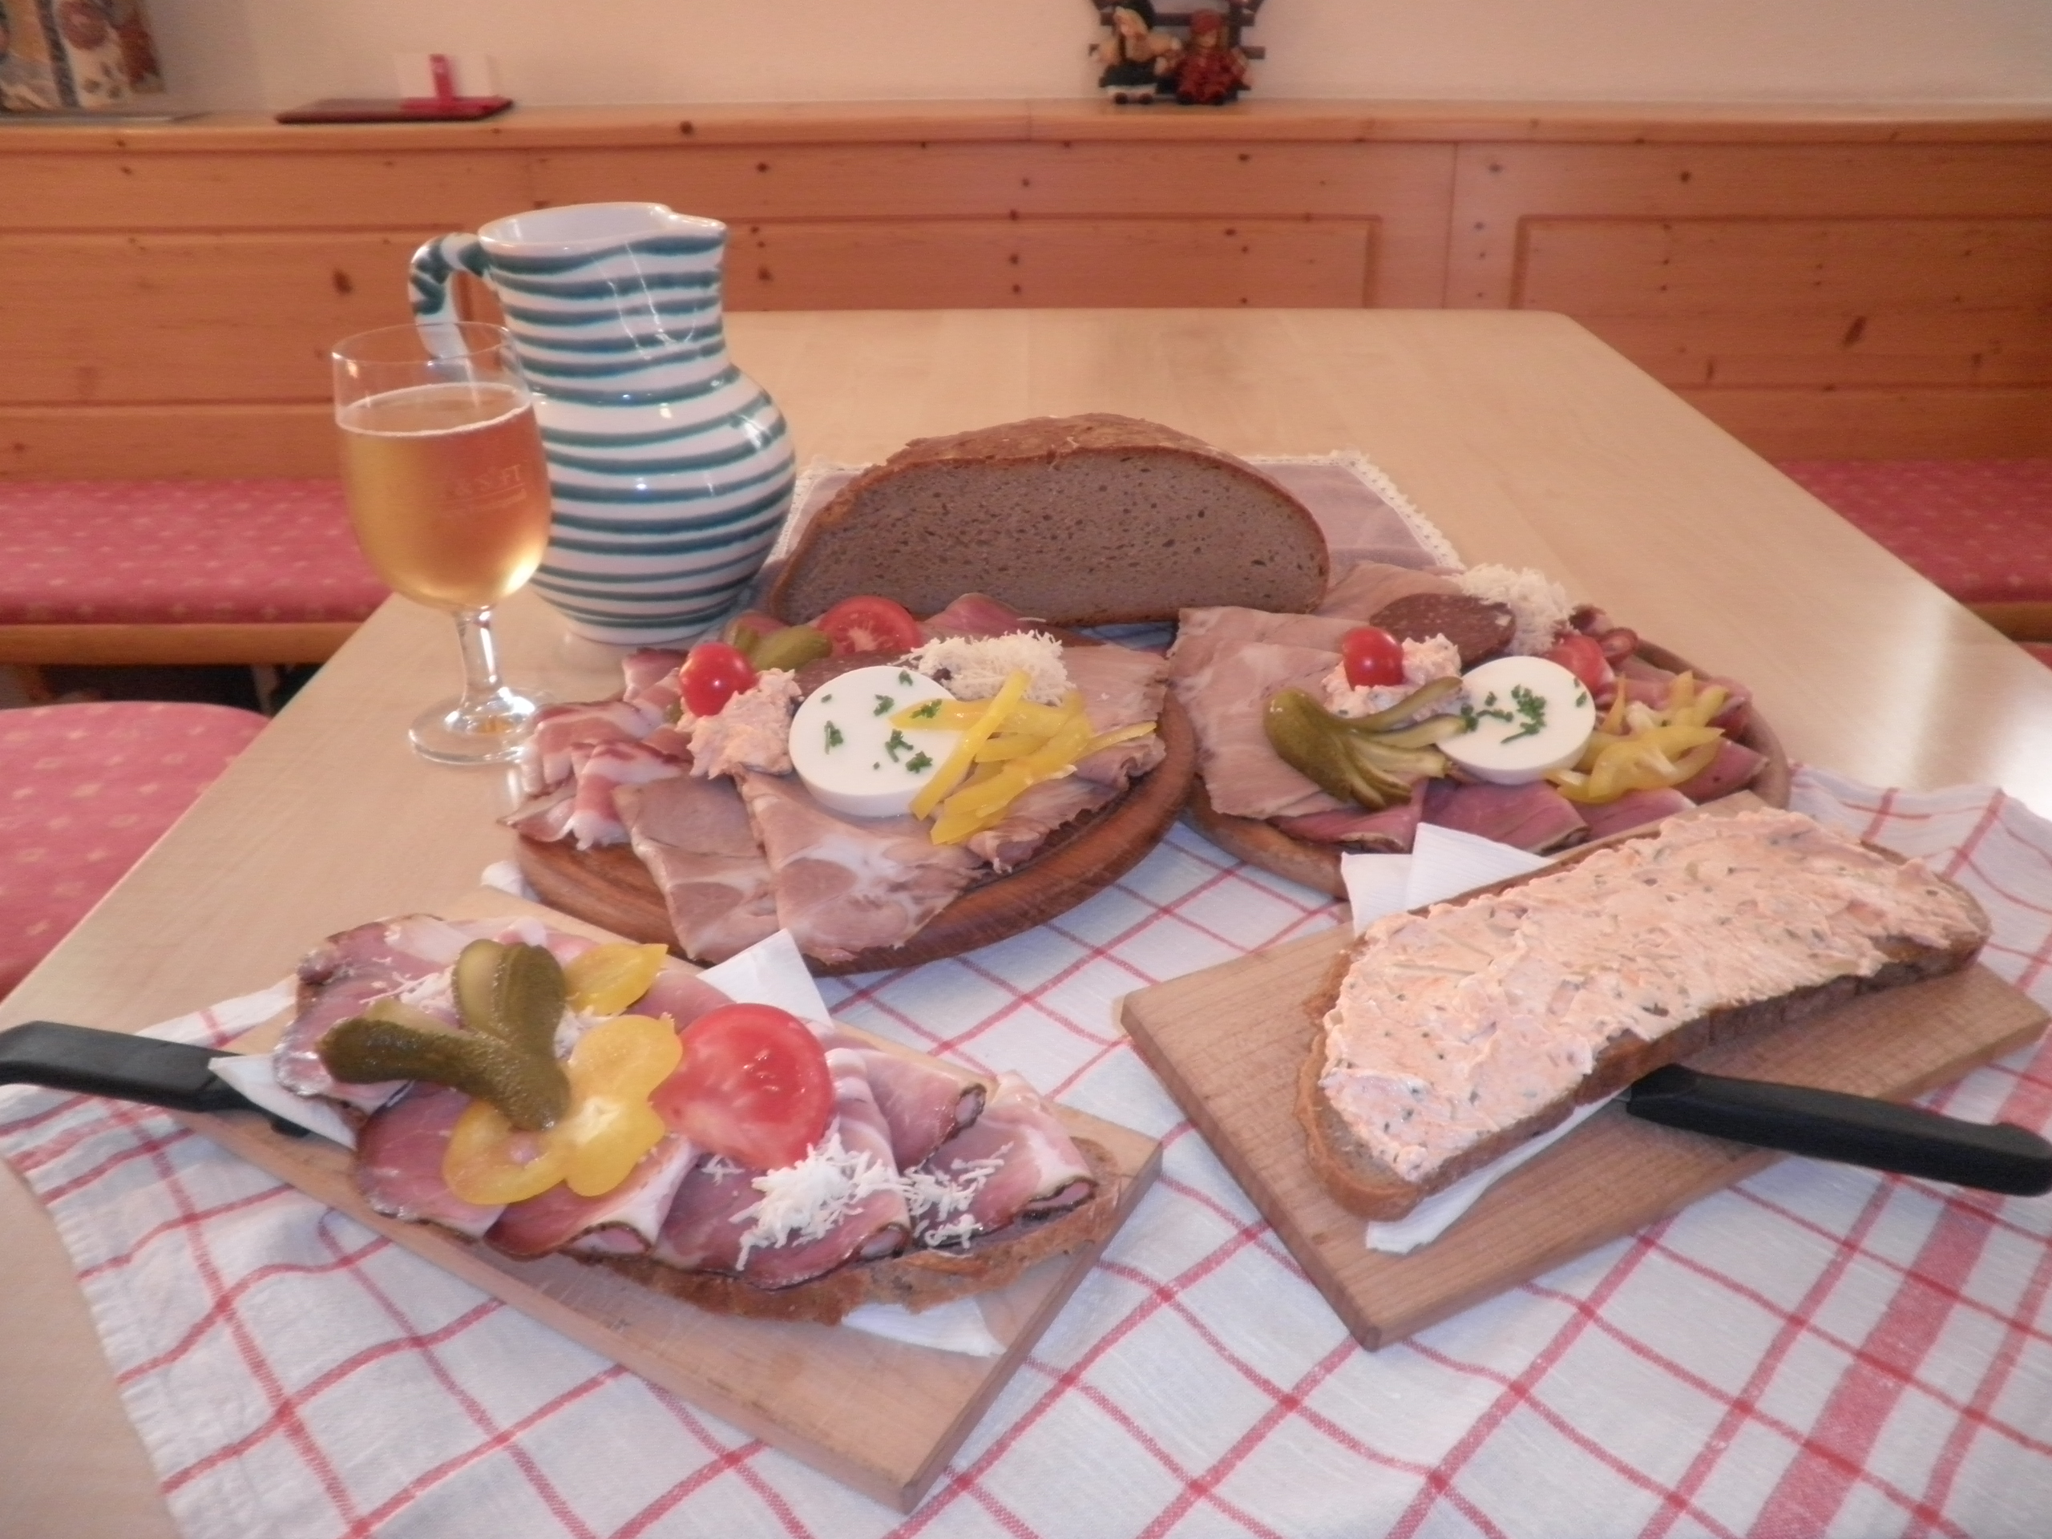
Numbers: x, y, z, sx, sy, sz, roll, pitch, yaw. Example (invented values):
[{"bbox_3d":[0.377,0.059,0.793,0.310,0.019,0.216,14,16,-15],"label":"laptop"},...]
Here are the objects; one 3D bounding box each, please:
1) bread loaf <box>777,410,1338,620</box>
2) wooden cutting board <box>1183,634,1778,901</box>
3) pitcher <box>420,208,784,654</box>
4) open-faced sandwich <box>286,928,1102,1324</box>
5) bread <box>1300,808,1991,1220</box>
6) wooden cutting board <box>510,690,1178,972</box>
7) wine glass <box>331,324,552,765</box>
[{"bbox_3d":[0.007,-0.165,0.873,0.292,0.104,0.165,-1,29,-3],"label":"bread loaf"},{"bbox_3d":[0.192,-0.013,0.687,0.274,0.022,0.274,0,29,0],"label":"wooden cutting board"},{"bbox_3d":[-0.216,-0.173,0.780,0.183,0.205,0.158,8,30,13],"label":"pitcher"},{"bbox_3d":[-0.114,0.091,0.446,0.275,0.042,0.108,13,31,21],"label":"open-faced sandwich"},{"bbox_3d":[0.188,0.063,0.493,0.265,0.026,0.096,-15,40,-22],"label":"bread"},{"bbox_3d":[-0.076,-0.006,0.669,0.284,0.022,0.284,0,29,0],"label":"wooden cutting board"},{"bbox_3d":[-0.243,-0.094,0.663,0.082,0.180,0.082,0,29,0],"label":"wine glass"}]

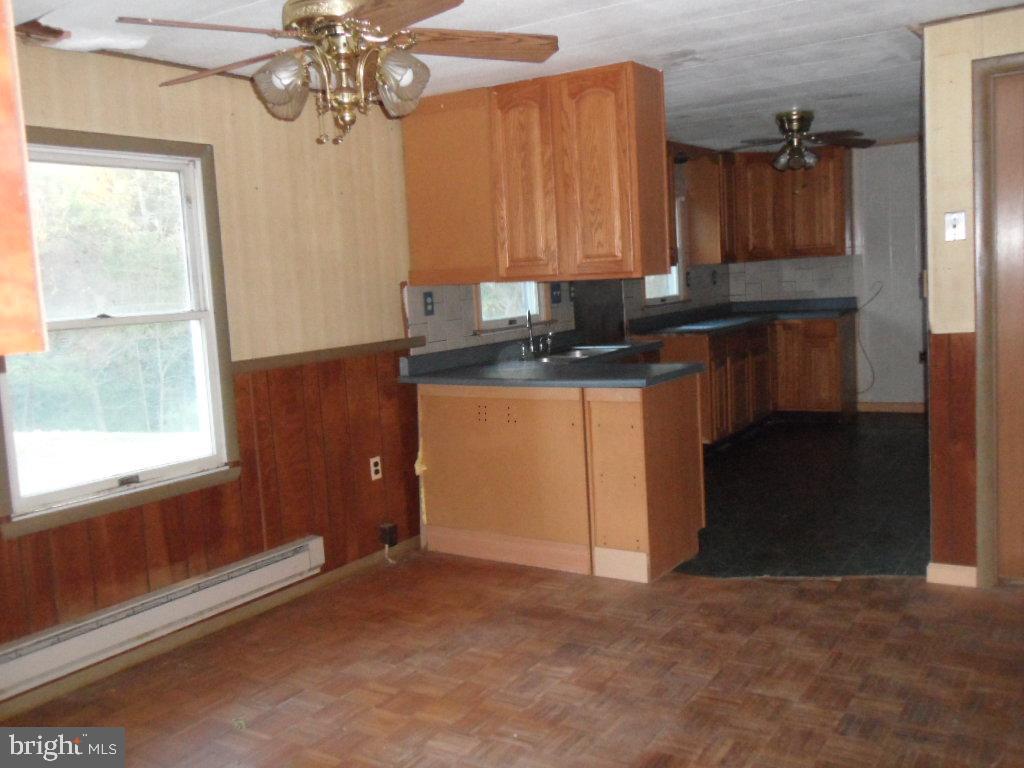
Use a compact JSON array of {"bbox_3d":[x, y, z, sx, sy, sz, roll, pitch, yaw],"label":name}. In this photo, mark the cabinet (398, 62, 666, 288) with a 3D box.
[{"bbox_3d":[0.080,-0.973,4.527,1.337,0.922,0.318,1,8,34],"label":"cabinet"}]

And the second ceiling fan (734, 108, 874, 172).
[{"bbox_3d":[1.735,-1.475,5.583,1.050,0.370,1.050,1,8,34],"label":"second ceiling fan"}]

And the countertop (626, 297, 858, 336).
[{"bbox_3d":[1.941,-0.547,7.444,1.190,0.140,2.120,1,8,34],"label":"countertop"}]

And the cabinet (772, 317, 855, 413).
[{"bbox_3d":[2.636,-0.138,7.952,0.560,0.876,0.610,1,8,34],"label":"cabinet"}]

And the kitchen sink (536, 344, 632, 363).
[{"bbox_3d":[0.322,-0.108,5.540,0.540,0.180,0.820,1,8,34],"label":"kitchen sink"}]

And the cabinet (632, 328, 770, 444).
[{"bbox_3d":[1.565,-0.010,7.406,0.610,0.876,1.480,1,8,34],"label":"cabinet"}]

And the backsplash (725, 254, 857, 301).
[{"bbox_3d":[2.519,-0.939,8.269,1.180,0.370,0.020,1,8,34],"label":"backsplash"}]

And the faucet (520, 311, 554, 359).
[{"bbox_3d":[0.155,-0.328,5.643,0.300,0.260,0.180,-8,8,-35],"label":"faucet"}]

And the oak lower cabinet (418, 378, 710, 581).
[{"bbox_3d":[0.220,0.402,4.637,1.300,0.876,0.610,1,8,34],"label":"oak lower cabinet"}]

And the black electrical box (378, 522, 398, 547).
[{"bbox_3d":[-0.638,0.775,4.721,0.066,0.102,0.068,1,8,34],"label":"black electrical box"}]

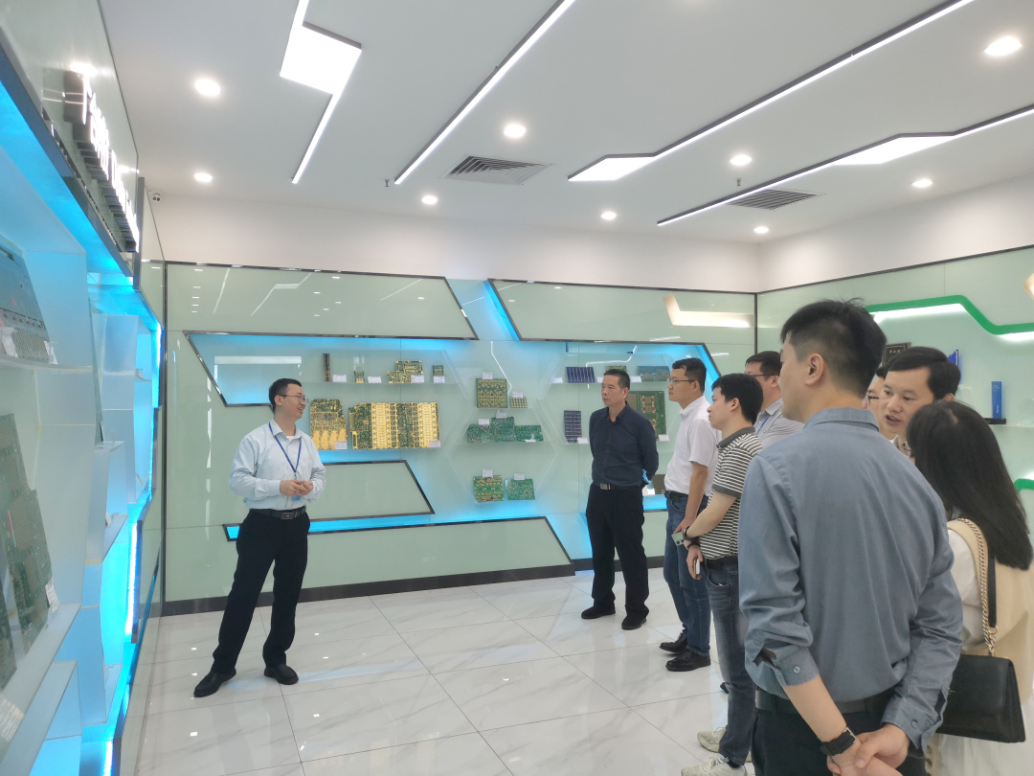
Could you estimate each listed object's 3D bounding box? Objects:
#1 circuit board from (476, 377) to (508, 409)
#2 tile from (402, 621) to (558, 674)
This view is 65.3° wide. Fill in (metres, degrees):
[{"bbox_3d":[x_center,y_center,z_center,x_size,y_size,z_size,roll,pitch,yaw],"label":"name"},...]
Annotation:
[{"bbox_3d":[-0.205,0.049,6.681,0.268,0.243,0.015,0,-4,-22],"label":"circuit board"},{"bbox_3d":[-0.257,1.607,5.031,0.800,0.010,0.800,0,0,-22],"label":"tile"}]

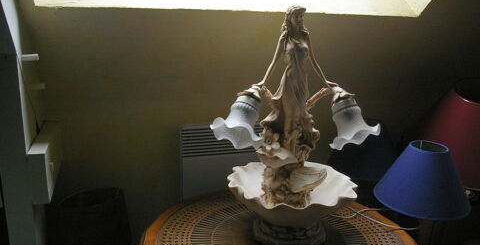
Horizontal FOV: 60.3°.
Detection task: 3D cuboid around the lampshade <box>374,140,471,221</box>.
[{"bbox_3d":[0.498,0.133,1.116,0.246,0.149,0.246,-1,19,0],"label":"lampshade"}]

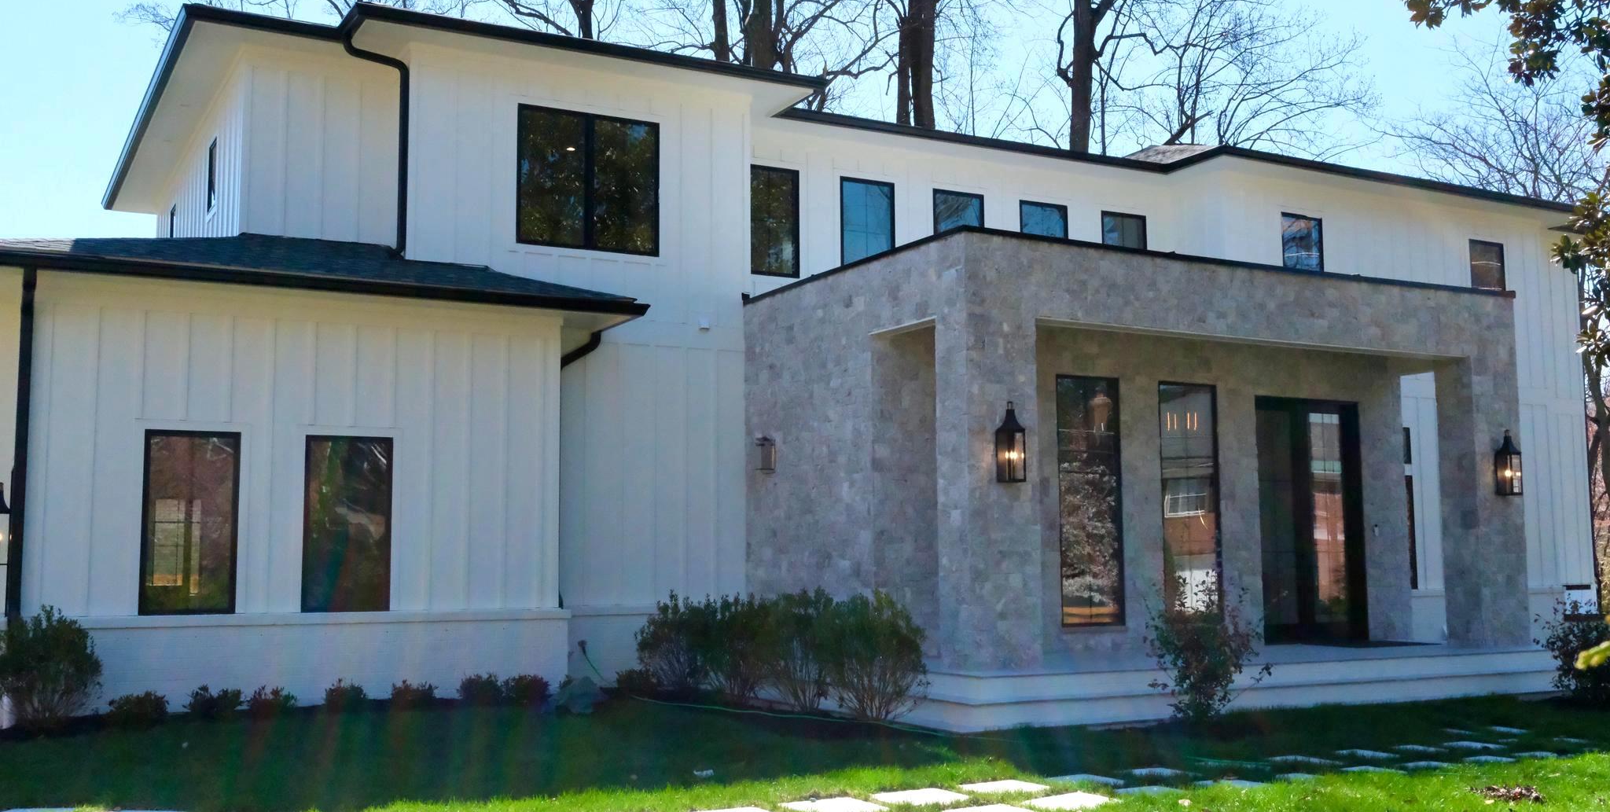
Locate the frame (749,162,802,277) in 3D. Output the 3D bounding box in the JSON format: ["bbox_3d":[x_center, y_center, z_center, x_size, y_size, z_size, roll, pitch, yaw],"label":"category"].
[{"bbox_3d":[-0.433,-2.354,19.962,0.805,1.400,0.110,3,-7,-28],"label":"frame"}]

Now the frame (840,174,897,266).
[{"bbox_3d":[0.830,-2.289,20.640,0.819,1.400,0.110,3,-7,-28],"label":"frame"}]

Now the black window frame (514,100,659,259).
[{"bbox_3d":[-2.498,-2.589,18.143,1.727,1.601,0.100,3,-6,-28],"label":"black window frame"}]

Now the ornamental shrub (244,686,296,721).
[{"bbox_3d":[-4.985,2.772,14.613,0.493,0.319,0.493,3,-6,-28],"label":"ornamental shrub"}]

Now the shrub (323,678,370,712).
[{"bbox_3d":[-4.212,2.651,14.387,0.413,0.301,0.400,3,-7,-28],"label":"shrub"}]

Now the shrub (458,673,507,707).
[{"bbox_3d":[-3.225,2.831,15.614,0.489,0.329,0.489,3,-6,-28],"label":"shrub"}]

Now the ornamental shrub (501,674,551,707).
[{"bbox_3d":[-2.800,2.864,15.727,0.506,0.331,0.506,3,-6,-28],"label":"ornamental shrub"}]

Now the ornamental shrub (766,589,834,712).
[{"bbox_3d":[-0.048,2.314,14.835,0.780,1.145,0.780,0,-6,0],"label":"ornamental shrub"}]

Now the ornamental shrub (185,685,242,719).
[{"bbox_3d":[-5.247,2.612,13.830,0.483,0.308,0.440,3,-7,-28],"label":"ornamental shrub"}]

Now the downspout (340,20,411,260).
[{"bbox_3d":[-4.712,-2.914,17.092,0.700,2.580,0.200,3,-6,-28],"label":"downspout"}]

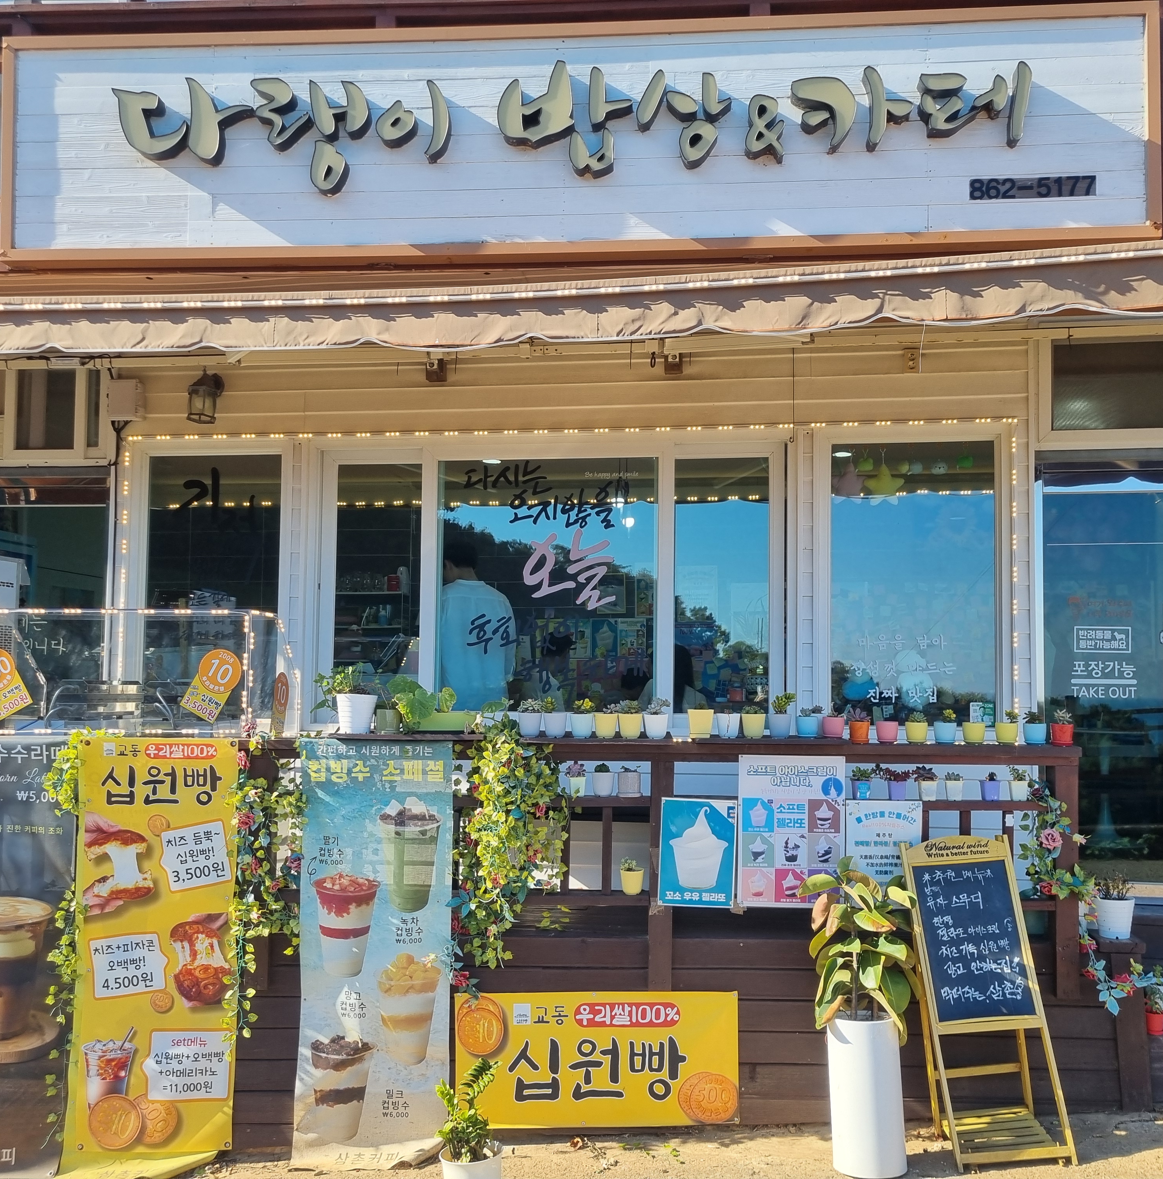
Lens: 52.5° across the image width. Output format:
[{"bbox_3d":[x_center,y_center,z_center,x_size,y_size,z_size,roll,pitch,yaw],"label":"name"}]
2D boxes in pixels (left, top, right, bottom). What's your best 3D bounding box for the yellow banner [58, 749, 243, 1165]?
[{"bbox_3d":[-1.666,1.419,4.570,0.650,1.680,0.060,1,-2,1],"label":"yellow banner"}]

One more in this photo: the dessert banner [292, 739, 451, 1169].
[{"bbox_3d":[-0.791,1.371,4.500,0.600,1.600,0.060,0,-5,0],"label":"dessert banner"}]

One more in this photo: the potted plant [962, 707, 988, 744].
[{"bbox_3d":[1.557,0.540,4.680,0.094,0.148,0.094,1,-4,0],"label":"potted plant"}]

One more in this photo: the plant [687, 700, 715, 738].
[{"bbox_3d":[0.473,0.514,4.666,0.106,0.151,0.100,0,-3,3],"label":"plant"}]

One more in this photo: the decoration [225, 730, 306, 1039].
[{"bbox_3d":[-1.214,1.118,4.550,0.290,1.170,0.200,1,-4,0],"label":"decoration"}]

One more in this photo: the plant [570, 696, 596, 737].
[{"bbox_3d":[0.007,0.509,4.690,0.100,0.164,0.095,0,-3,3],"label":"plant"}]

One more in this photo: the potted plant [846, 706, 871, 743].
[{"bbox_3d":[1.100,0.537,4.680,0.096,0.152,0.096,1,-4,0],"label":"potted plant"}]

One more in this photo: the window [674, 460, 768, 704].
[{"bbox_3d":[0.691,-0.021,5.798,0.472,1.266,0.050,0,-3,6],"label":"window"}]

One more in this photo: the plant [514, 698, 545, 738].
[{"bbox_3d":[-0.207,0.519,4.750,0.120,0.163,0.115,1,-3,1],"label":"plant"}]

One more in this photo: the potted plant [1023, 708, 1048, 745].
[{"bbox_3d":[1.801,0.542,4.680,0.094,0.145,0.094,1,-4,0],"label":"potted plant"}]

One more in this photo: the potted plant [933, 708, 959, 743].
[{"bbox_3d":[1.446,0.543,4.680,0.100,0.145,0.097,1,-3,1],"label":"potted plant"}]

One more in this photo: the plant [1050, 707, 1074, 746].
[{"bbox_3d":[1.905,0.542,4.680,0.092,0.152,0.092,1,-4,0],"label":"plant"}]

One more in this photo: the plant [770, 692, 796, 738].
[{"bbox_3d":[0.792,0.497,4.651,0.105,0.184,0.095,0,-3,3],"label":"plant"}]

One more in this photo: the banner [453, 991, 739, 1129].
[{"bbox_3d":[0.061,1.829,4.590,1.100,0.520,0.030,0,-3,1],"label":"banner"}]

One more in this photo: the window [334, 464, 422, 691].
[{"bbox_3d":[-1.038,-0.047,6.050,0.470,1.200,0.050,0,-3,8],"label":"window"}]

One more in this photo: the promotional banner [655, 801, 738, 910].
[{"bbox_3d":[0.458,1.034,4.630,0.297,0.420,0.020,2,-3,2],"label":"promotional banner"}]

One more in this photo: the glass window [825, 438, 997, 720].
[{"bbox_3d":[1.601,-0.030,5.702,0.774,1.370,0.050,0,-3,6],"label":"glass window"}]

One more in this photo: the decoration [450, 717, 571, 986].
[{"bbox_3d":[-0.267,0.993,4.560,0.460,1.020,0.240,1,-4,0],"label":"decoration"}]

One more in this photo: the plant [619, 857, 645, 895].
[{"bbox_3d":[0.202,1.137,4.680,0.100,0.150,0.098,0,-3,3],"label":"plant"}]

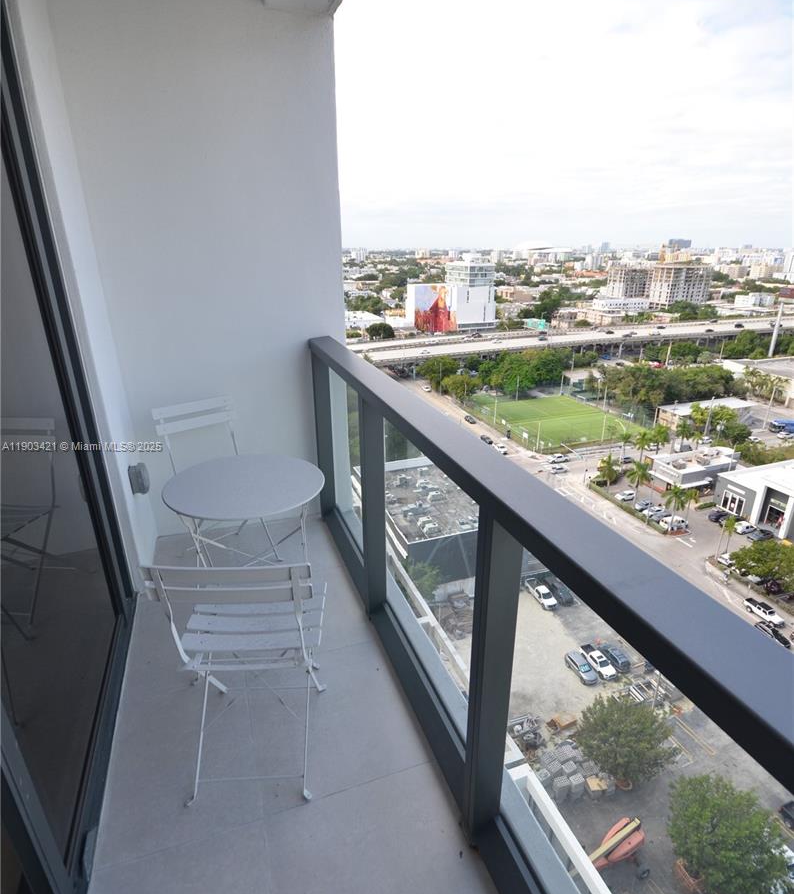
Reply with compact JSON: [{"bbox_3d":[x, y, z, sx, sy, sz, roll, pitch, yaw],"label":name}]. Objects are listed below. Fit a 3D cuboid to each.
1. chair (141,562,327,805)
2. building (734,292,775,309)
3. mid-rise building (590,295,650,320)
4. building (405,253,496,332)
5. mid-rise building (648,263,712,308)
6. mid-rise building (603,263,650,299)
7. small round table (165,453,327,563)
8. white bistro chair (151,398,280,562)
[{"bbox_3d":[-0.455,0.619,1.581,0.420,0.830,0.480,-1,22,-3],"label":"chair"},{"bbox_3d":[304.959,-125.200,425.742,24.000,12.000,16.500,-8,23,-19],"label":"building"},{"bbox_3d":[180.083,-114.509,401.218,40.000,10.500,17.000,-8,23,-19],"label":"mid-rise building"},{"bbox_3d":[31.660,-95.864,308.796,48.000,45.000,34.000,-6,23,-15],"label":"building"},{"bbox_3d":[235.033,-133.600,416.488,41.000,34.500,19.500,-8,23,-19],"label":"mid-rise building"},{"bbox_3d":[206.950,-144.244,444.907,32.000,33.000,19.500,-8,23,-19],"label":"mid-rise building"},{"bbox_3d":[-0.595,0.471,2.109,0.600,0.710,0.600,0,22,0],"label":"small round table"},{"bbox_3d":[-0.915,0.233,2.552,0.420,0.820,0.470,-17,28,-37],"label":"white bistro chair"}]

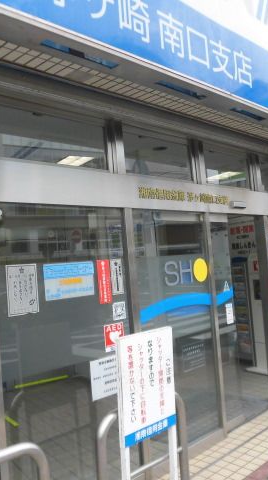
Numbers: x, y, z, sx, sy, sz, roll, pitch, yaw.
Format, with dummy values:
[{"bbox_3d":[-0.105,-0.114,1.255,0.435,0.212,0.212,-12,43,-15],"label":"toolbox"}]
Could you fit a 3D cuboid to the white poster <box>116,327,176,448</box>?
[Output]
[{"bbox_3d":[0.083,0.864,2.671,0.040,0.610,0.455,-7,-4,45],"label":"white poster"}]

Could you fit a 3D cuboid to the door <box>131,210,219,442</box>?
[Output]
[{"bbox_3d":[0.394,0.743,3.722,0.060,1.990,0.967,-7,-4,45],"label":"door"}]

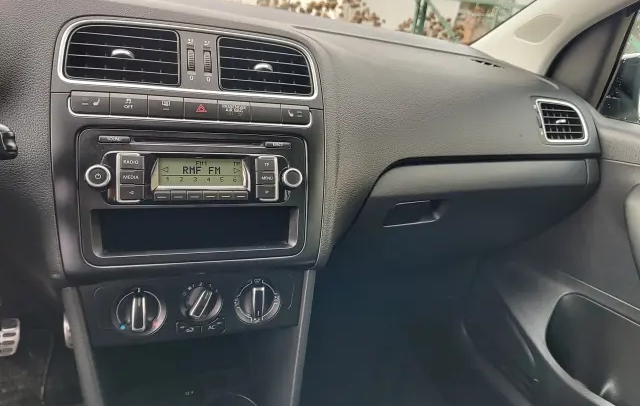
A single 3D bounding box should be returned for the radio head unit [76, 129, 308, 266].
[{"bbox_3d":[-0.126,-0.006,0.452,0.222,0.130,0.050,-1,7,-21],"label":"radio head unit"}]

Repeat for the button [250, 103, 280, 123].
[{"bbox_3d":[-0.059,-0.096,0.459,0.034,0.021,0.015,-1,0,-21],"label":"button"}]

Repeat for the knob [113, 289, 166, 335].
[{"bbox_3d":[-0.186,0.114,0.440,0.049,0.049,0.024,-1,7,-21],"label":"knob"}]

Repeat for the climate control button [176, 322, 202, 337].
[{"bbox_3d":[-0.146,0.140,0.476,0.026,0.015,0.012,-1,7,-21],"label":"climate control button"}]

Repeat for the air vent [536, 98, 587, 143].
[{"bbox_3d":[0.387,-0.128,0.703,0.099,0.069,0.030,-4,-10,-27],"label":"air vent"}]

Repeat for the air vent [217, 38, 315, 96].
[{"bbox_3d":[-0.062,-0.144,0.473,0.102,0.060,0.030,-1,-9,-21],"label":"air vent"}]

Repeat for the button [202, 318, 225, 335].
[{"bbox_3d":[-0.122,0.140,0.485,0.025,0.015,0.012,-1,7,-21],"label":"button"}]

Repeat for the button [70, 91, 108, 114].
[{"bbox_3d":[-0.214,-0.092,0.400,0.031,0.020,0.015,-1,0,-21],"label":"button"}]

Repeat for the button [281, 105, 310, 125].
[{"bbox_3d":[-0.029,-0.095,0.471,0.032,0.021,0.015,-1,0,-21],"label":"button"}]

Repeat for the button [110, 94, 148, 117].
[{"bbox_3d":[-0.184,-0.093,0.411,0.033,0.021,0.015,-1,0,-21],"label":"button"}]

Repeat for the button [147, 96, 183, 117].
[{"bbox_3d":[-0.153,-0.093,0.423,0.033,0.021,0.015,-1,0,-21],"label":"button"}]

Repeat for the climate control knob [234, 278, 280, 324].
[{"bbox_3d":[-0.070,0.114,0.485,0.052,0.052,0.024,-1,7,-21],"label":"climate control knob"}]

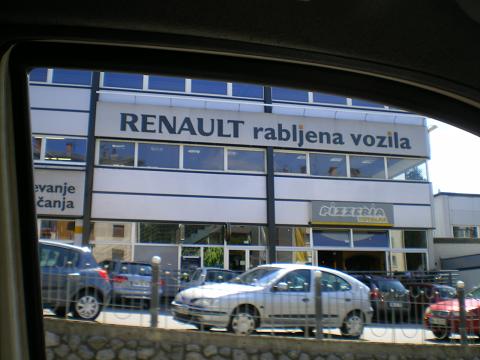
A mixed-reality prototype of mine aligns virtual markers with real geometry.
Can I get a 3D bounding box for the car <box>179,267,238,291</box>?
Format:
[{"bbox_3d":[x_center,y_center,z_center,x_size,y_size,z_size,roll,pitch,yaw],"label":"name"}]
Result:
[{"bbox_3d":[-1.050,3.870,18.750,1.690,1.450,4.000,6,-12,-17],"label":"car"}]

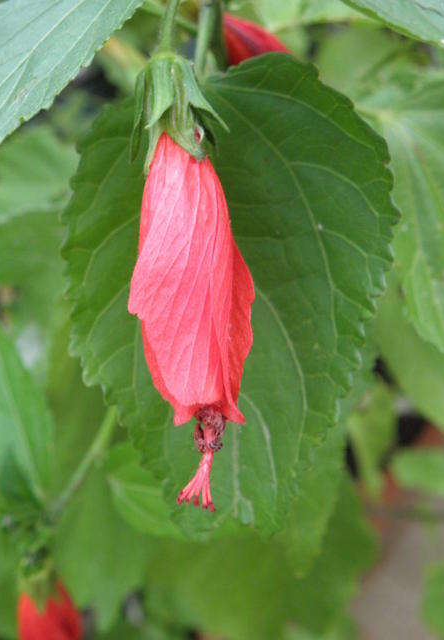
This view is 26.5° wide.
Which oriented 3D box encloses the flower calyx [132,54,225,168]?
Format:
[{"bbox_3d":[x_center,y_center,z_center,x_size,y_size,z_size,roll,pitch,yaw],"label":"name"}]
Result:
[{"bbox_3d":[-0.010,-0.046,0.207,0.021,0.026,0.020,-4,7,0],"label":"flower calyx"}]

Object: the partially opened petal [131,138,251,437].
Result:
[{"bbox_3d":[-0.007,-0.009,0.207,0.027,0.065,0.025,-6,7,0],"label":"partially opened petal"}]

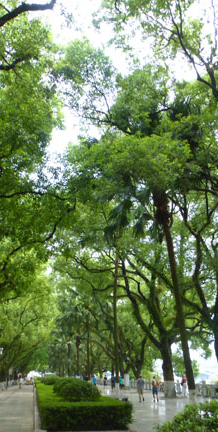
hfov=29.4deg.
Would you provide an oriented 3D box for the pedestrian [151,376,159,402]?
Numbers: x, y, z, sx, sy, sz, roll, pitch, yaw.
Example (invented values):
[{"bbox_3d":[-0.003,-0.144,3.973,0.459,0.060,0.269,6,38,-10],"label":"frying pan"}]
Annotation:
[{"bbox_3d":[3.331,12.453,29.916,0.520,1.700,0.420,3,-21,-9],"label":"pedestrian"}]

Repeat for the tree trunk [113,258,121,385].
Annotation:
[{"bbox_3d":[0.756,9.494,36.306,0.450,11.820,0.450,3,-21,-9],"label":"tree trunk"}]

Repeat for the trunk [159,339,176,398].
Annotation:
[{"bbox_3d":[5.231,13.227,36.262,1.100,4.820,1.000,3,-21,-9],"label":"trunk"}]

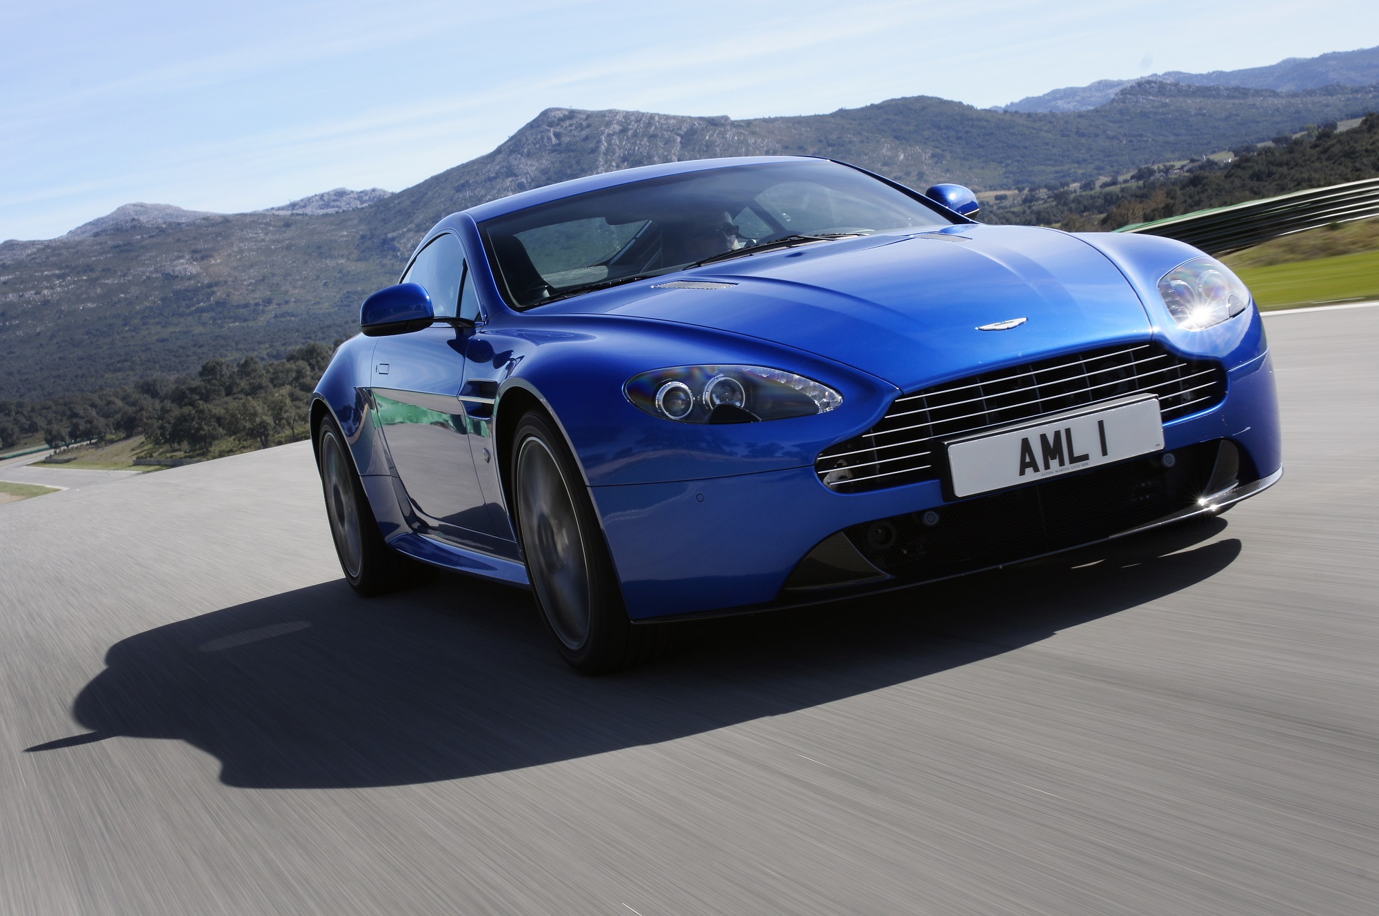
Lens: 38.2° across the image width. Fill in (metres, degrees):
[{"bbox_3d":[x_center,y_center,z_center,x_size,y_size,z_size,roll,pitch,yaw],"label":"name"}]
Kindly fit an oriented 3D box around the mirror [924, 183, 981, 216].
[{"bbox_3d":[0.849,-0.789,6.258,0.210,0.145,0.130,-12,5,-20],"label":"mirror"}]

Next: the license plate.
[{"bbox_3d":[0.782,-0.023,4.208,0.520,0.115,0.020,-12,6,-20],"label":"license plate"}]

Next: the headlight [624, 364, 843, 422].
[{"bbox_3d":[0.077,-0.135,4.261,0.350,0.145,0.430,-12,5,-20],"label":"headlight"}]

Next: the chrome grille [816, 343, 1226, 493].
[{"bbox_3d":[0.737,-0.106,4.278,1.020,0.205,0.150,-12,5,-20],"label":"chrome grille"}]

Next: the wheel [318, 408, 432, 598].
[{"bbox_3d":[-1.118,0.146,7.149,0.275,0.675,0.675,-12,5,-20],"label":"wheel"}]

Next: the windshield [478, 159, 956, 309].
[{"bbox_3d":[0.084,-0.688,5.697,1.420,0.140,0.890,-12,28,-20],"label":"windshield"}]

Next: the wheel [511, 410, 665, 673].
[{"bbox_3d":[-0.214,0.183,4.712,0.245,0.670,0.670,-12,5,-20],"label":"wheel"}]

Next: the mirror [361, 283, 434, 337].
[{"bbox_3d":[-0.829,-0.419,5.638,0.210,0.145,0.130,-12,5,-20],"label":"mirror"}]

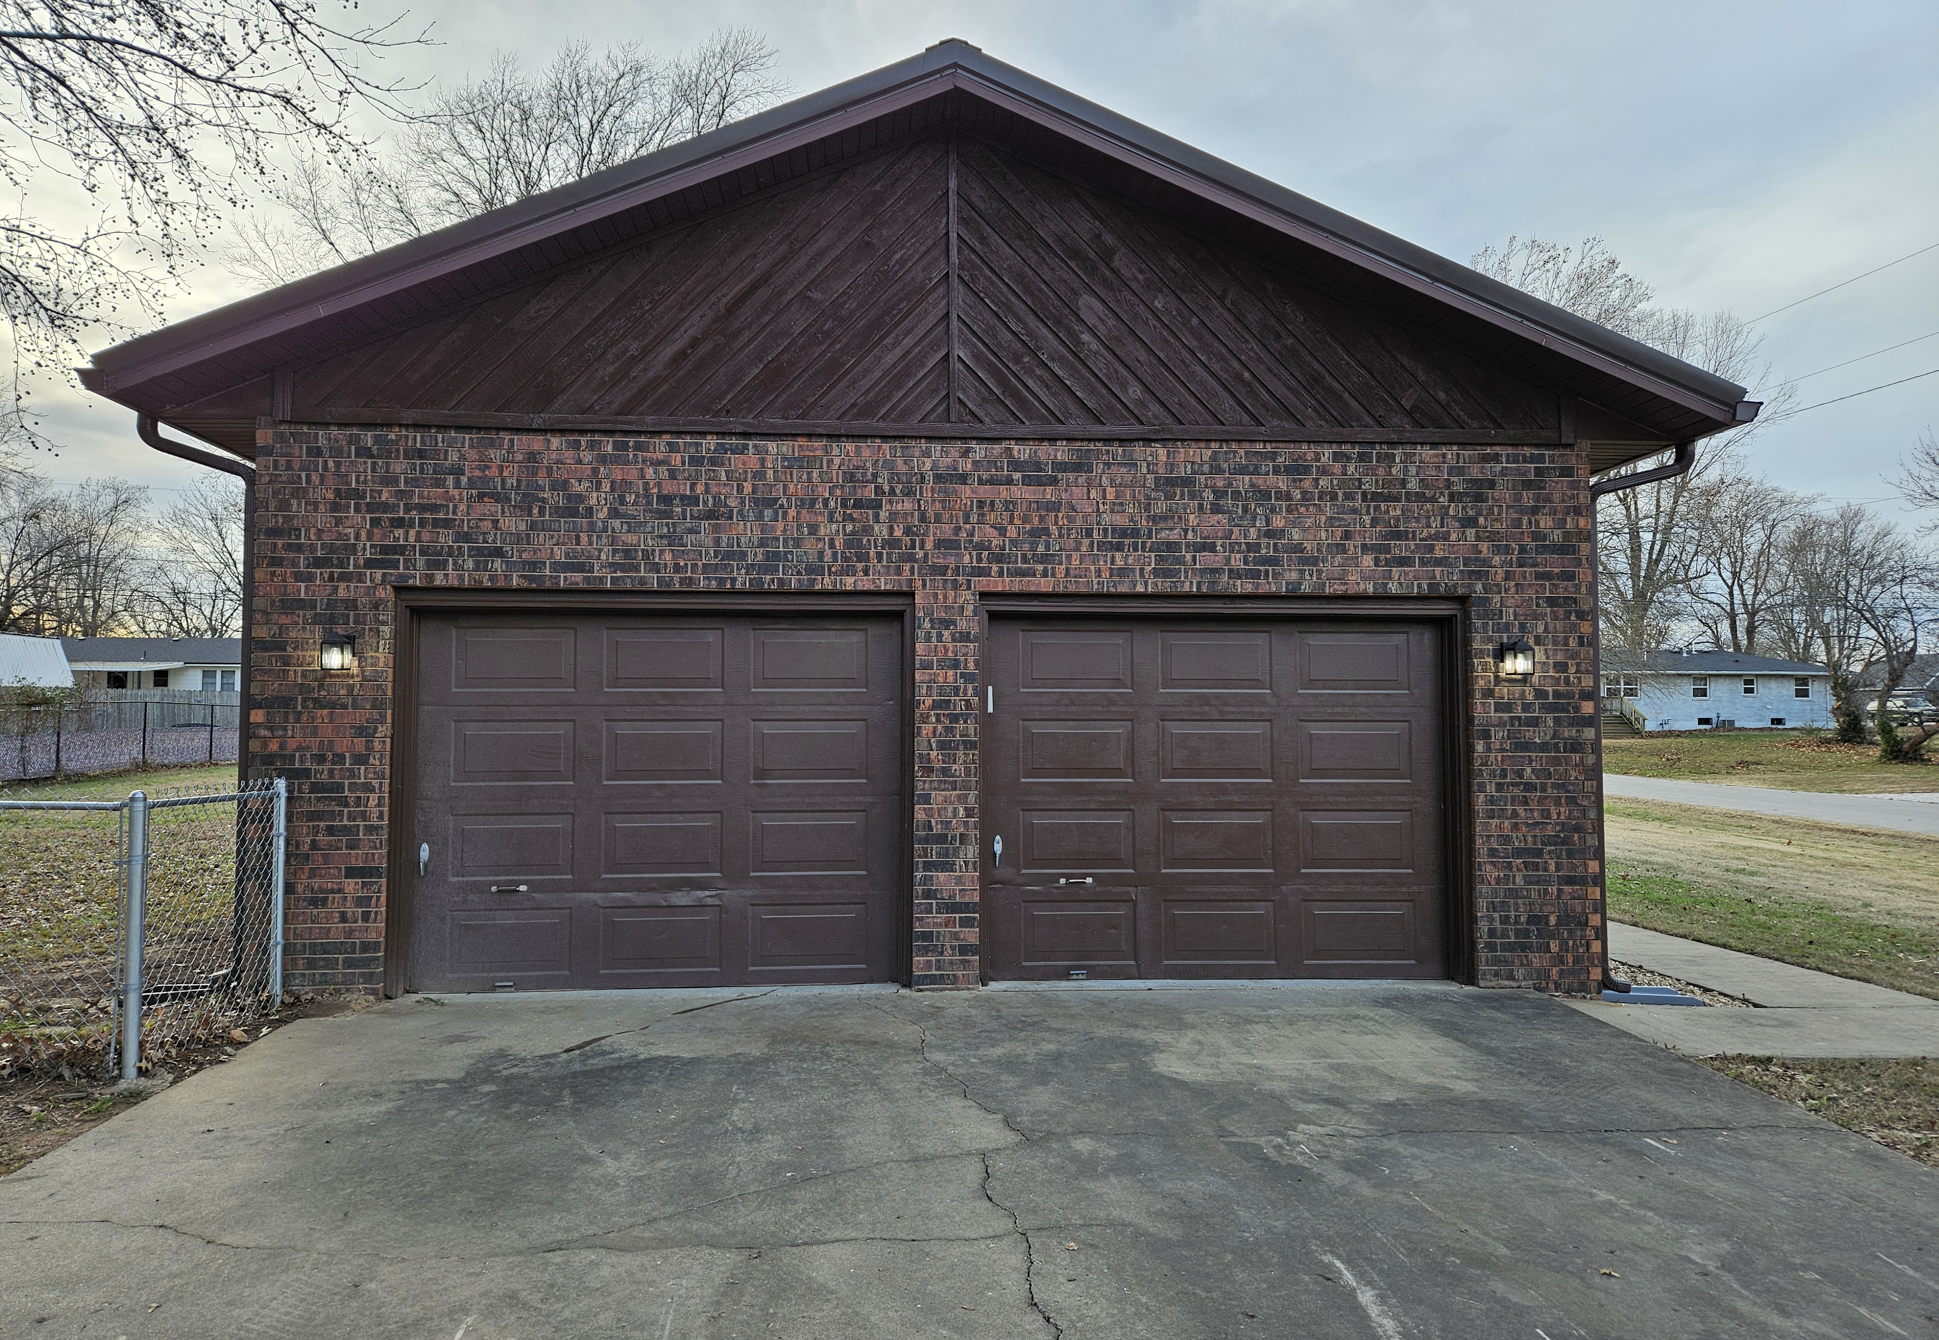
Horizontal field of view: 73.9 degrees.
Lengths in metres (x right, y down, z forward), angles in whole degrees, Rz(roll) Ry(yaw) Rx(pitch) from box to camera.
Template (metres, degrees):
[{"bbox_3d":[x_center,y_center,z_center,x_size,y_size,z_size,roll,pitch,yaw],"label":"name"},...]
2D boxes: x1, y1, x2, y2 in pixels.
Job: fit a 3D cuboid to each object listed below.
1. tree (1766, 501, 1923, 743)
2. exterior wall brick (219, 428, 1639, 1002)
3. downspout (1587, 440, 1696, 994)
[{"bbox_3d":[39.460,-2.093,58.168,7.200,10.734,6.800,0,-3,-4],"label":"tree"},{"bbox_3d":[-0.120,0.238,7.311,7.539,3.138,0.200,0,-3,-4],"label":"exterior wall brick"},{"bbox_3d":[3.962,0.261,7.608,0.646,3.253,0.090,0,-3,-4],"label":"downspout"}]

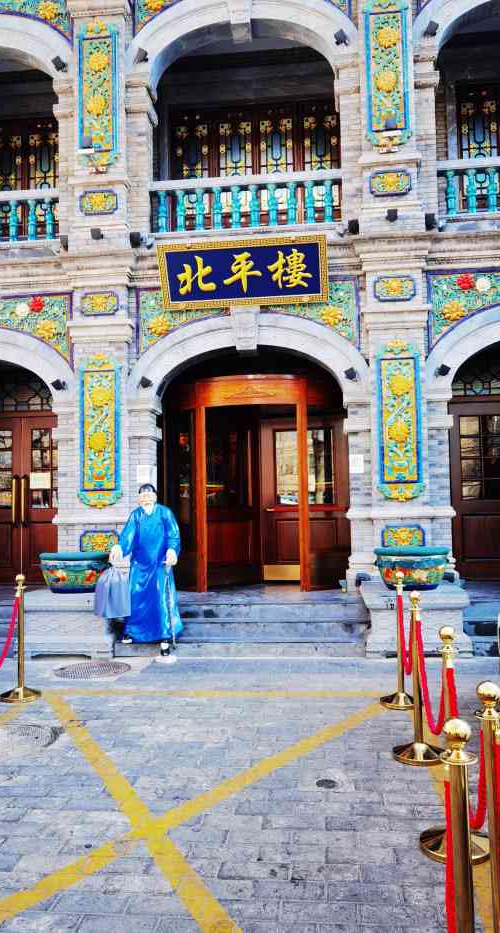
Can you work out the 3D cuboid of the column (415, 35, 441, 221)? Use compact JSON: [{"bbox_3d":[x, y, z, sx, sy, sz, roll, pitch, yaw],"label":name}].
[{"bbox_3d":[2.099,-3.964,8.709,0.299,2.177,0.340,-1,-4,6],"label":"column"}]

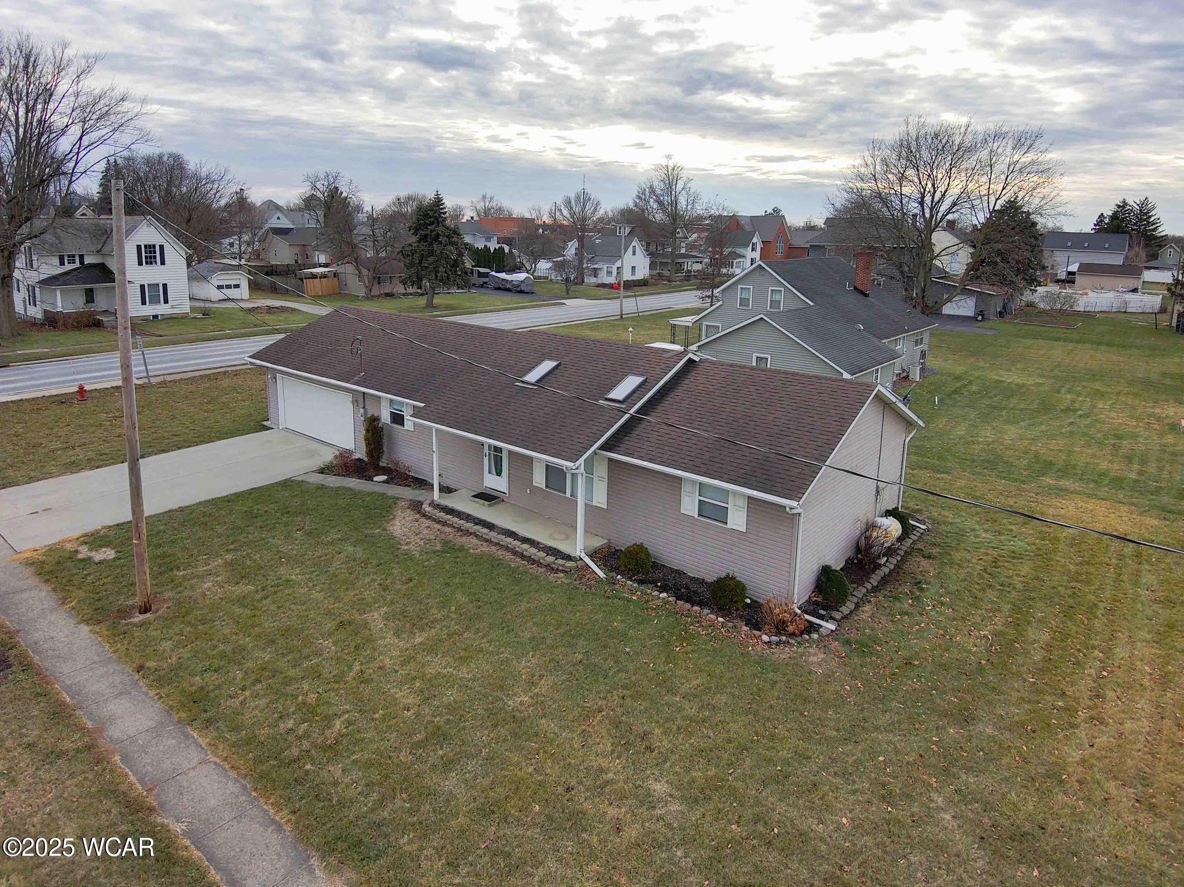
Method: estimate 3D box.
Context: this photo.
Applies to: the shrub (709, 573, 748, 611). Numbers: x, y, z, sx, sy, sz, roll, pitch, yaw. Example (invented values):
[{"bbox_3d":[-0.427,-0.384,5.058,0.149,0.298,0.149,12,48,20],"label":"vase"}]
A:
[{"bbox_3d":[3.028,3.268,15.940,0.860,0.820,0.860,5,17,12],"label":"shrub"}]

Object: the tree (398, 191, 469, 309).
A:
[{"bbox_3d":[-16.166,-19.661,73.228,7.300,11.600,7.300,-2,17,-12],"label":"tree"}]

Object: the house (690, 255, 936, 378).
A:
[{"bbox_3d":[11.963,-7.255,41.624,13.400,6.900,18.400,14,21,38],"label":"house"}]

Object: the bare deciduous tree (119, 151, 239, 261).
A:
[{"bbox_3d":[-52.908,-29.237,93.945,13.600,16.800,13.600,1,16,0],"label":"bare deciduous tree"}]

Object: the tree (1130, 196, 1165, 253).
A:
[{"bbox_3d":[130.975,-49.219,172.219,7.200,19.000,7.200,1,16,0],"label":"tree"}]

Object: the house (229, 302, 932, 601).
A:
[{"bbox_3d":[-2.154,-1.459,24.372,22.800,4.500,9.500,14,20,37],"label":"house"}]

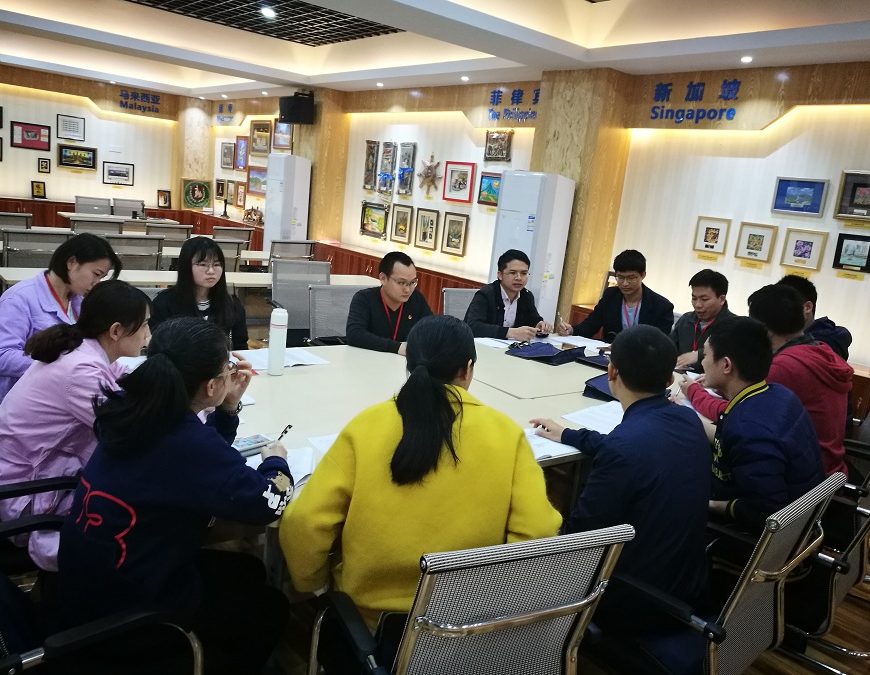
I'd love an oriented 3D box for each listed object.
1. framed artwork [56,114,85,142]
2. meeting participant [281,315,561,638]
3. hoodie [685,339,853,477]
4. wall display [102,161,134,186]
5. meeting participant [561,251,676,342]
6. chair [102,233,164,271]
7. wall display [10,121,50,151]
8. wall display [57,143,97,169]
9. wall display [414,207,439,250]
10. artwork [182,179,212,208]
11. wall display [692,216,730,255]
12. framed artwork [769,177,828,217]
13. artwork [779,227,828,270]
[{"bbox_3d":[-5.250,-3.018,10.129,0.362,0.325,0.030,-4,16,-40],"label":"framed artwork"},{"bbox_3d":[-0.108,0.525,1.940,0.640,1.200,0.680,3,12,-15],"label":"meeting participant"},{"bbox_3d":[1.395,0.313,2.971,0.520,0.660,0.680,-3,15,-35],"label":"hoodie"},{"bbox_3d":[-5.240,-2.700,11.622,0.475,0.355,0.030,-5,16,-40],"label":"wall display"},{"bbox_3d":[1.050,0.138,4.136,0.560,1.300,0.660,17,16,41],"label":"meeting participant"},{"bbox_3d":[-2.732,-0.461,6.203,0.560,0.950,0.600,-5,16,-40],"label":"chair"},{"bbox_3d":[-5.659,-2.811,9.835,0.487,0.345,0.030,-4,16,-40],"label":"wall display"},{"bbox_3d":[-5.228,-2.624,10.269,0.530,0.334,0.030,-4,16,-40],"label":"wall display"},{"bbox_3d":[-0.069,-1.109,7.218,0.035,0.397,0.336,-4,16,-40],"label":"wall display"},{"bbox_3d":[-3.780,-2.254,11.134,0.520,0.490,0.040,-1,14,-33],"label":"artwork"},{"bbox_3d":[2.088,-0.771,5.306,0.030,0.257,0.255,-5,16,-40],"label":"wall display"},{"bbox_3d":[2.490,-0.964,4.812,0.030,0.242,0.350,-5,16,-40],"label":"framed artwork"},{"bbox_3d":[2.340,-0.554,4.437,0.035,0.241,0.250,-4,16,-40],"label":"artwork"}]

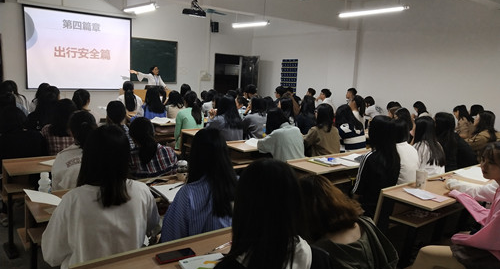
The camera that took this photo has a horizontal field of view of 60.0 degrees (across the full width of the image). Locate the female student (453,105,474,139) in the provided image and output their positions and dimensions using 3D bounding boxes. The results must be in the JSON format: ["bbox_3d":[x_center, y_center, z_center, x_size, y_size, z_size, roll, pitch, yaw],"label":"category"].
[{"bbox_3d":[3.392,0.100,7.113,0.720,1.180,0.480,8,9,38],"label":"female student"}]

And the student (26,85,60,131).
[{"bbox_3d":[-2.384,0.077,5.089,0.500,1.260,0.720,-2,8,-31],"label":"student"}]

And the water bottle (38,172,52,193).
[{"bbox_3d":[-1.187,0.299,2.511,0.070,0.158,0.070,-4,10,-40],"label":"water bottle"}]

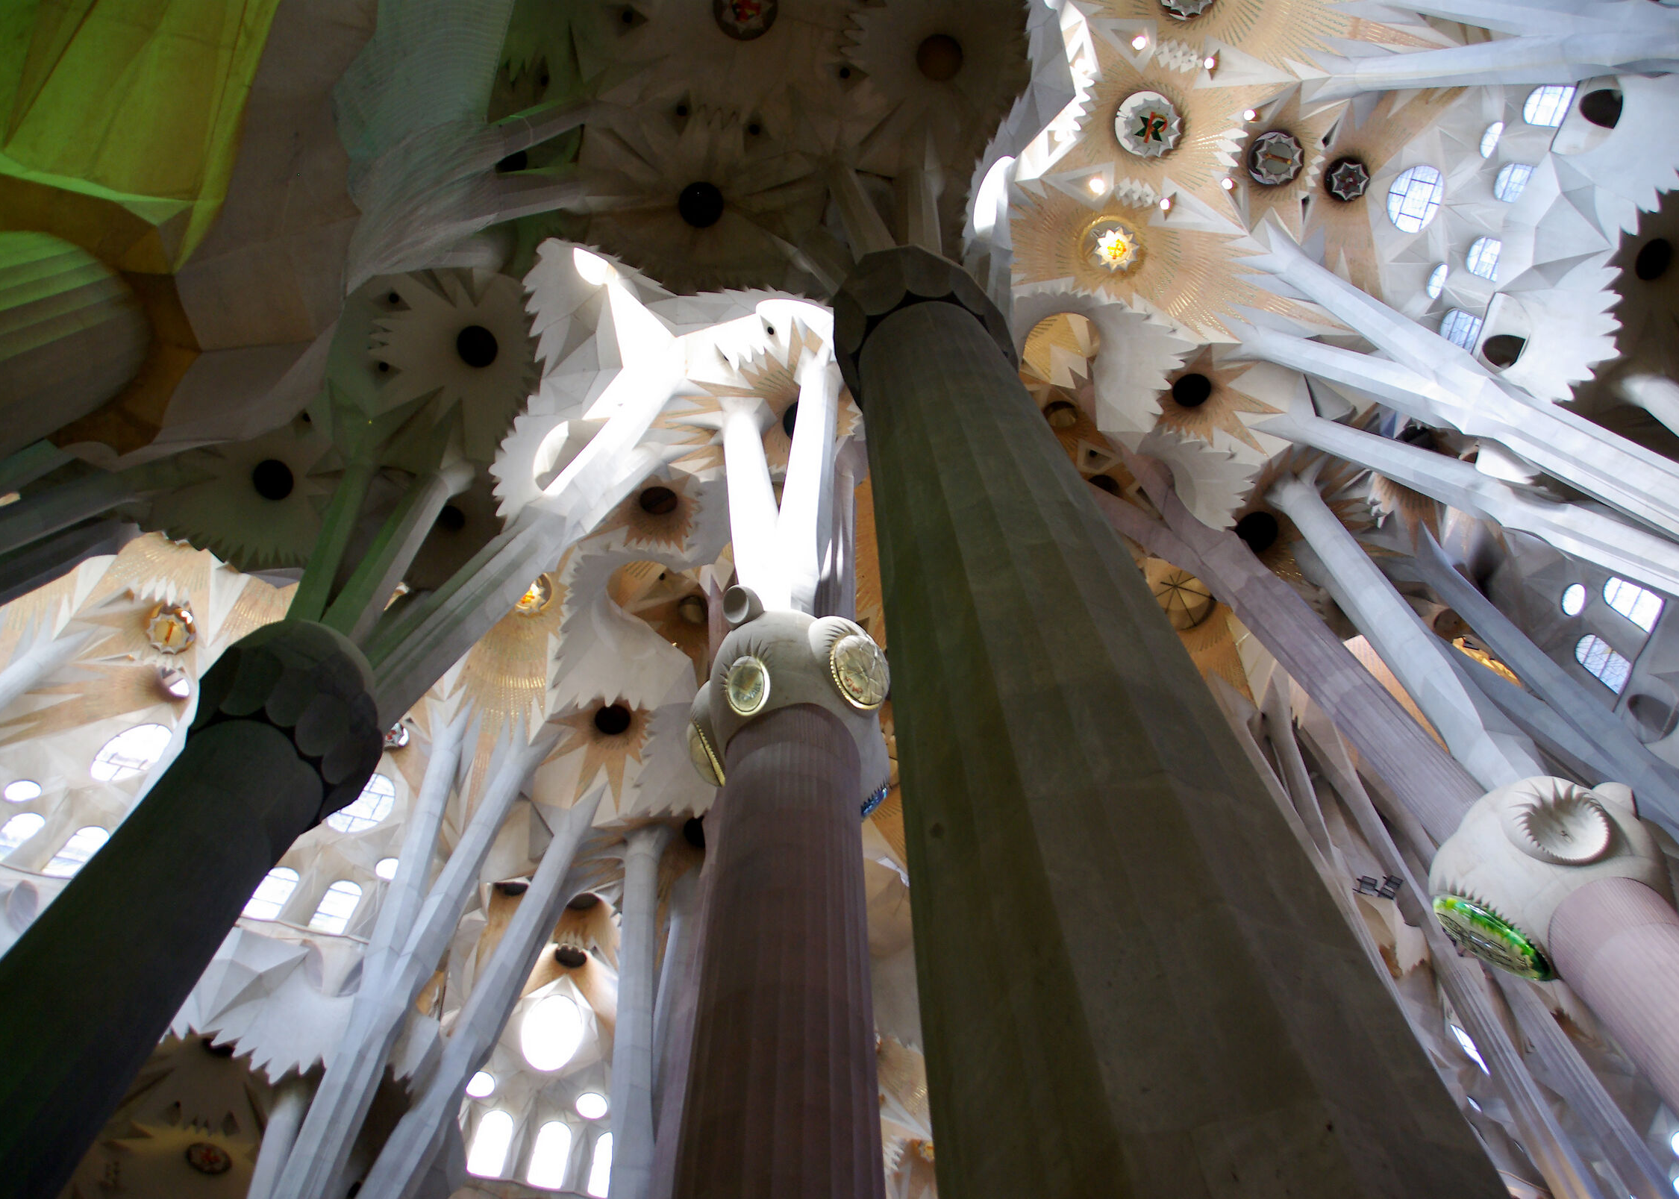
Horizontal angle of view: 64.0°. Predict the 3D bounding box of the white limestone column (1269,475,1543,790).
[{"bbox_3d":[14.159,0.252,34.885,1.270,14.880,1.270,13,-63,-6],"label":"white limestone column"}]

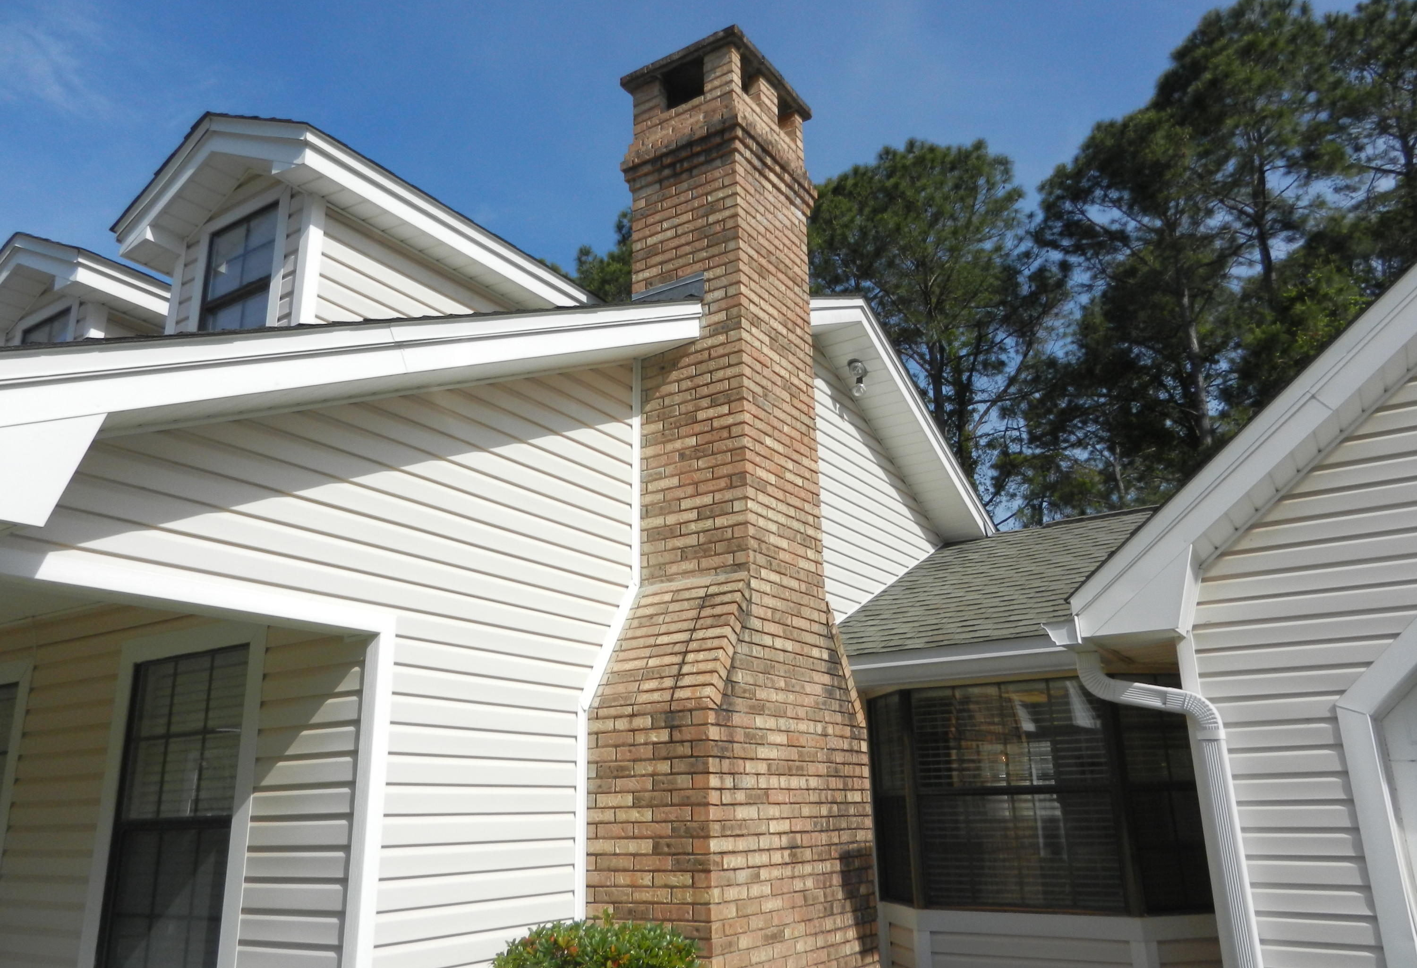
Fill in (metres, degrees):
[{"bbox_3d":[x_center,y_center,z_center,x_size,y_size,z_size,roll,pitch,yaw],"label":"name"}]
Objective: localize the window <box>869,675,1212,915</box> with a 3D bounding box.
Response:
[{"bbox_3d":[1.902,1.900,6.251,2.160,1.320,0.440,-12,-21,31],"label":"window"}]

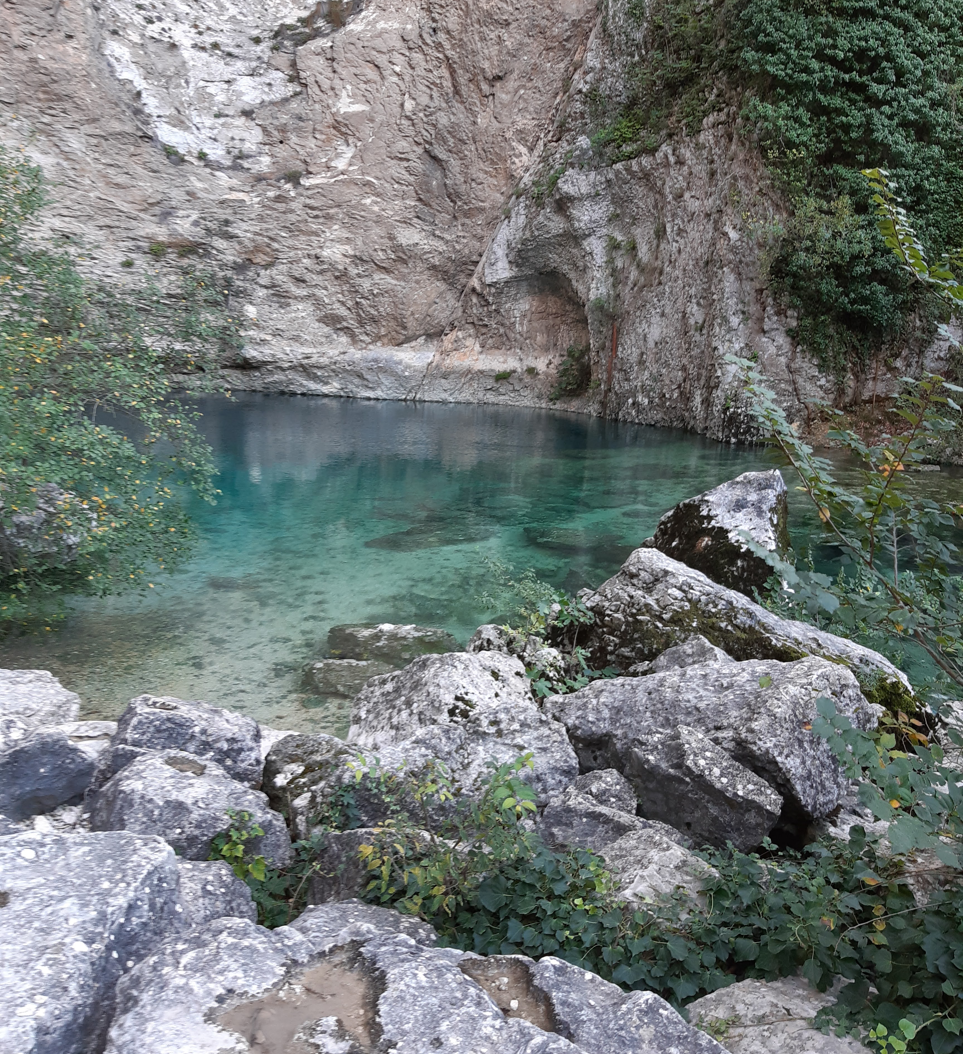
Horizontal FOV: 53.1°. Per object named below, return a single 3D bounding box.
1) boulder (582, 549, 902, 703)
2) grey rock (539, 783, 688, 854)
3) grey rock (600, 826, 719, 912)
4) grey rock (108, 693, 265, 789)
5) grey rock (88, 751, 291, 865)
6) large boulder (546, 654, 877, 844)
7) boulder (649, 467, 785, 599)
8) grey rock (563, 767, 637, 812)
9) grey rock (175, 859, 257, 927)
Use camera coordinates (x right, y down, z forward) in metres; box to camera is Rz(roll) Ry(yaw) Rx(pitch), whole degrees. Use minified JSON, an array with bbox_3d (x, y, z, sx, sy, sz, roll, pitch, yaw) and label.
[{"bbox_3d":[1.677,0.617,6.360,1.961,0.869,1.007,3,12,15],"label":"boulder"},{"bbox_3d":[0.556,1.238,4.081,0.562,0.265,0.403,-3,12,-15],"label":"grey rock"},{"bbox_3d":[0.659,1.282,3.604,0.413,0.265,0.371,0,12,0],"label":"grey rock"},{"bbox_3d":[-1.511,1.121,5.035,0.689,0.413,0.530,0,12,0],"label":"grey rock"},{"bbox_3d":[-1.231,1.209,4.187,0.753,0.413,0.572,0,12,0],"label":"grey rock"},{"bbox_3d":[1.089,1.092,4.982,1.505,0.700,1.007,0,12,0],"label":"large boulder"},{"bbox_3d":[2.024,0.144,8.374,1.166,1.219,0.901,0,12,0],"label":"boulder"},{"bbox_3d":[0.548,1.216,4.399,0.339,0.265,0.297,0,12,0],"label":"grey rock"},{"bbox_3d":[-0.916,1.260,3.286,0.318,0.276,0.318,0,12,0],"label":"grey rock"}]

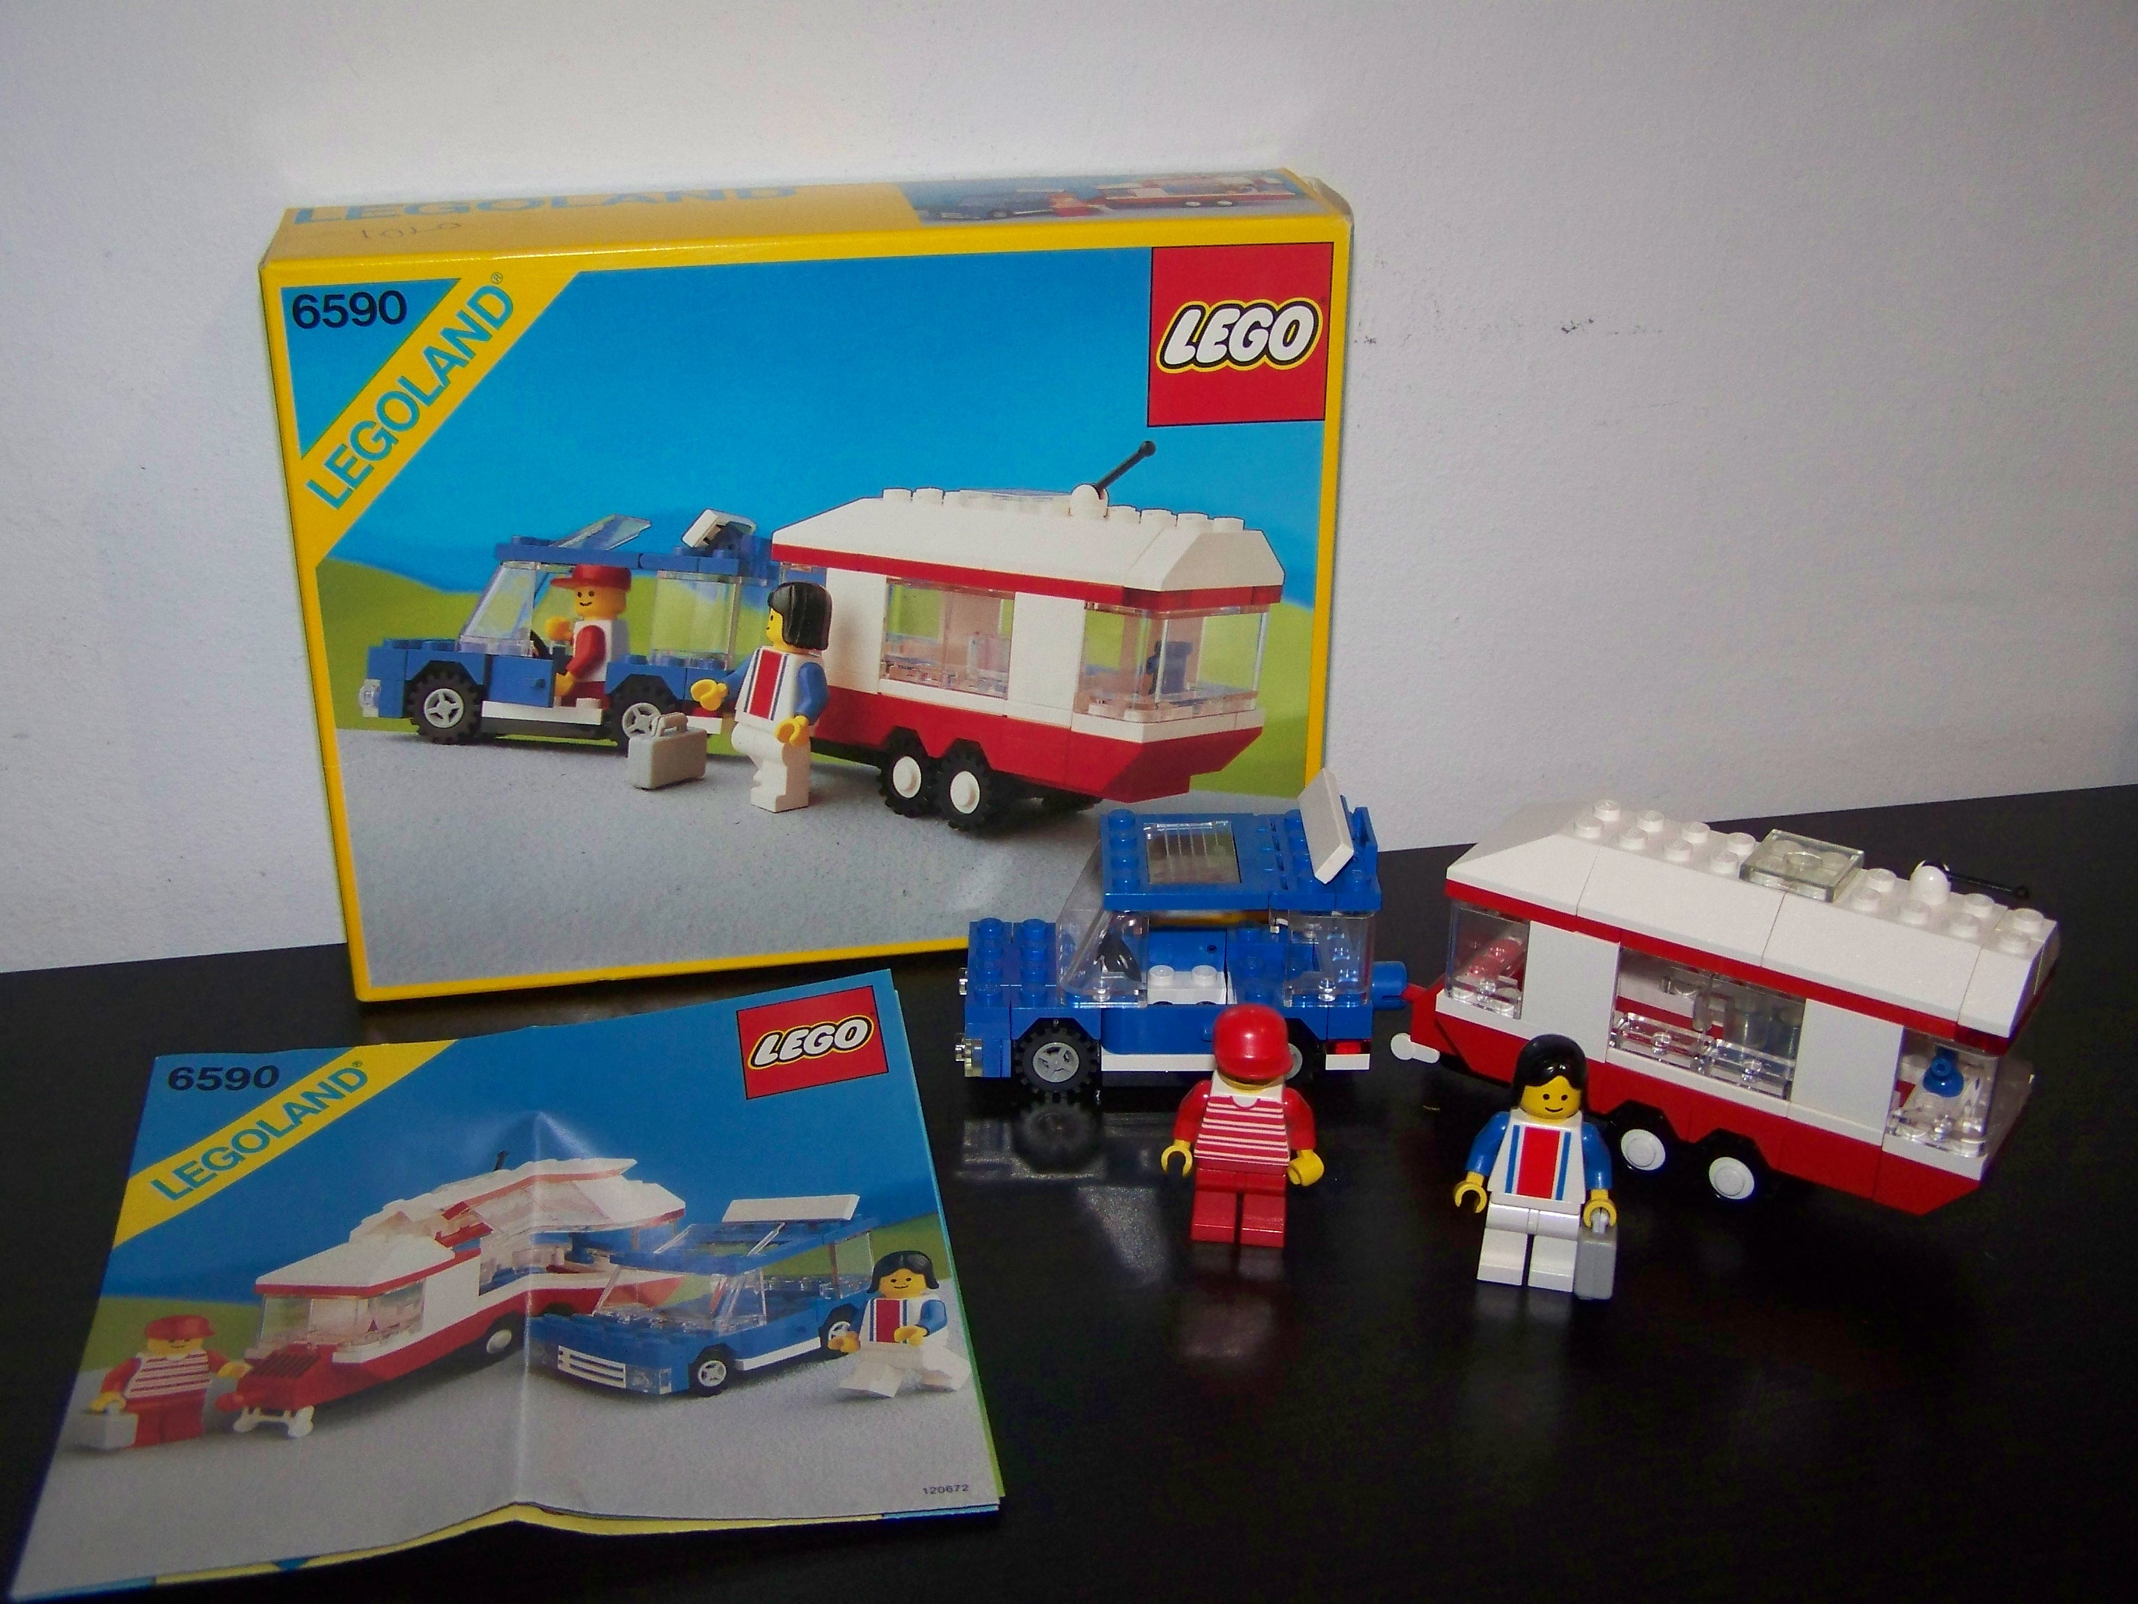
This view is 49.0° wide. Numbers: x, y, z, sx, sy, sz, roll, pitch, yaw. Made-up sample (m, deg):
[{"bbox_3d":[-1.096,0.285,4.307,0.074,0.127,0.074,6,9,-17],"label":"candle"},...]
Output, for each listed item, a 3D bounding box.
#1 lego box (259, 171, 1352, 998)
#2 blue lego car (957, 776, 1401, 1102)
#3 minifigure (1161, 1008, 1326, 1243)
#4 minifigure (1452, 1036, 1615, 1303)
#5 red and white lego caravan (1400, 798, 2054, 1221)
[{"bbox_3d":[-0.049,-0.044,0.463,0.194,0.144,0.048,-5,25,-10],"label":"lego box"},{"bbox_3d":[0.021,0.025,0.428,0.082,0.050,0.034,0,25,0],"label":"blue lego car"},{"bbox_3d":[0.028,0.052,0.377,0.027,0.042,0.015,4,25,8],"label":"minifigure"},{"bbox_3d":[0.074,0.057,0.366,0.026,0.042,0.016,6,26,12],"label":"minifigure"},{"bbox_3d":[0.106,0.031,0.397,0.111,0.064,0.034,16,29,30],"label":"red and white lego caravan"}]

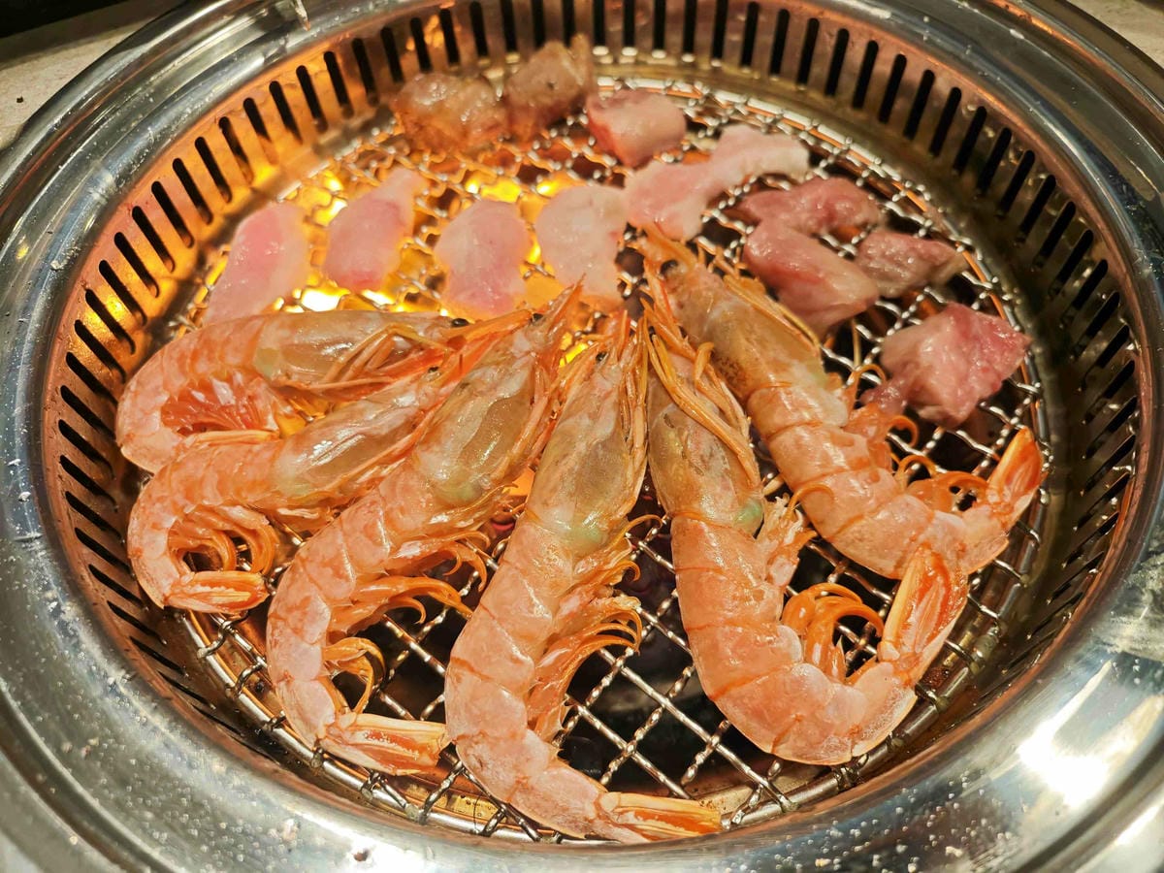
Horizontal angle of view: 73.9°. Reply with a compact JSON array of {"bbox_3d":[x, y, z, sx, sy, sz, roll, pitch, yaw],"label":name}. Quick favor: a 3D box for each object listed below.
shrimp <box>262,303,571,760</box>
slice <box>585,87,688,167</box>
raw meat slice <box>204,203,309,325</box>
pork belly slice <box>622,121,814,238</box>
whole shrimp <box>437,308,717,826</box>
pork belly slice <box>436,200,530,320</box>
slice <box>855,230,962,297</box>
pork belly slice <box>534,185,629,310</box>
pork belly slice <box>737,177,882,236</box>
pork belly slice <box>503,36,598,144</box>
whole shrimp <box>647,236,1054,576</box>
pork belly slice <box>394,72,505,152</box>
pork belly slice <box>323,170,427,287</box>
[{"bbox_3d":[-0.040,0.011,0.212,0.052,0.027,0.144,13,61,9],"label":"shrimp"},{"bbox_3d":[0.023,-0.116,0.288,0.035,0.017,0.031,-13,60,-5],"label":"slice"},{"bbox_3d":[-0.112,-0.060,0.275,0.029,0.008,0.059,0,60,3],"label":"raw meat slice"},{"bbox_3d":[0.048,-0.094,0.280,0.074,0.008,0.035,-30,63,-14],"label":"pork belly slice"},{"bbox_3d":[-0.001,0.026,0.202,0.059,0.027,0.139,-1,60,1],"label":"whole shrimp"},{"bbox_3d":[-0.036,-0.062,0.272,0.032,0.008,0.055,0,60,3],"label":"pork belly slice"},{"bbox_3d":[0.110,-0.058,0.260,0.034,0.013,0.025,8,61,7],"label":"slice"},{"bbox_3d":[-0.001,-0.067,0.274,0.031,0.008,0.055,2,60,4],"label":"pork belly slice"},{"bbox_3d":[0.079,-0.079,0.267,0.049,0.012,0.025,-8,60,-2],"label":"pork belly slice"},{"bbox_3d":[-0.014,-0.141,0.308,0.028,0.024,0.024,-32,63,-15],"label":"pork belly slice"},{"bbox_3d":[0.059,-0.015,0.222,0.137,0.027,0.064,39,69,21],"label":"whole shrimp"},{"bbox_3d":[-0.050,-0.122,0.292,0.041,0.020,0.032,-4,60,0],"label":"pork belly slice"},{"bbox_3d":[-0.076,-0.077,0.283,0.030,0.008,0.057,8,61,7],"label":"pork belly slice"}]

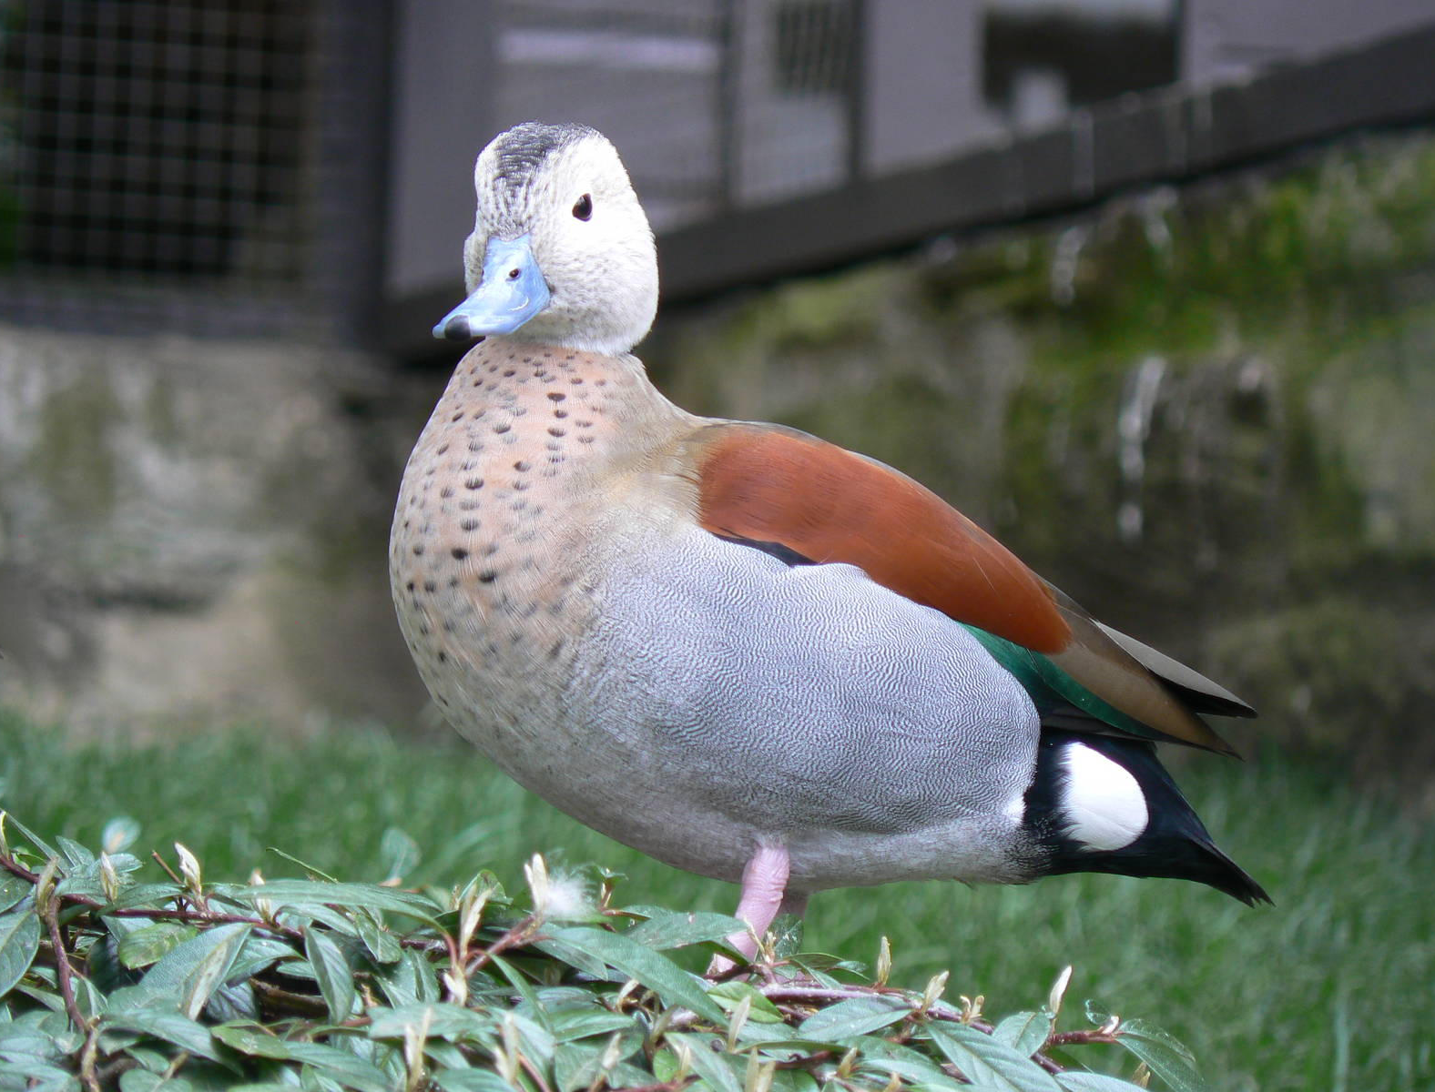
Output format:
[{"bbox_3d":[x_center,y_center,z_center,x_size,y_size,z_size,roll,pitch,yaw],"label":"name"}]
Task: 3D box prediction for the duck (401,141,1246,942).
[{"bbox_3d":[0.032,0.001,2.680,0.256,0.230,0.118,-1,3,-25],"label":"duck"}]

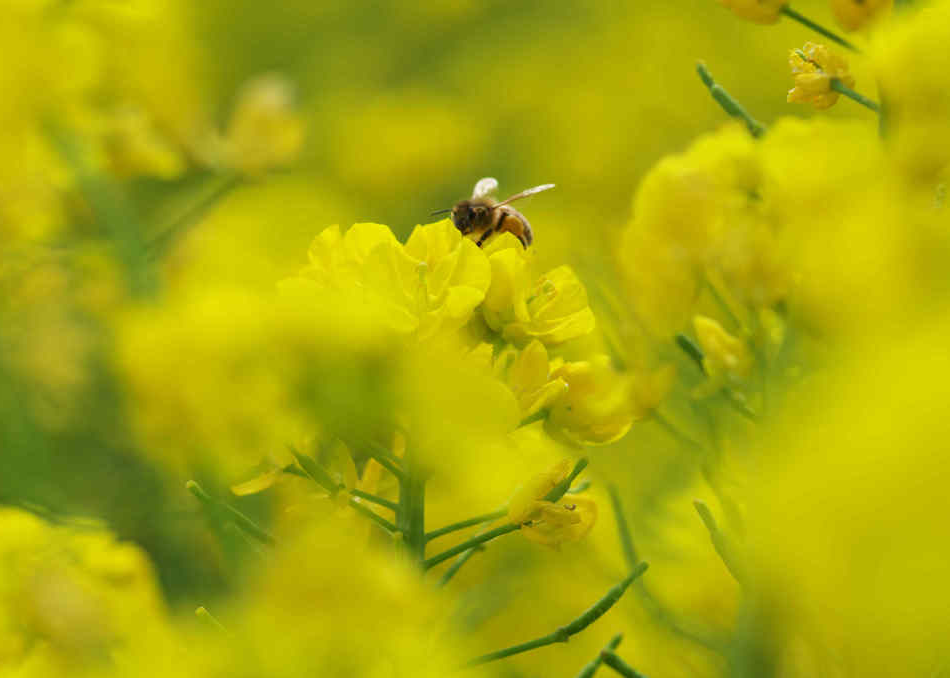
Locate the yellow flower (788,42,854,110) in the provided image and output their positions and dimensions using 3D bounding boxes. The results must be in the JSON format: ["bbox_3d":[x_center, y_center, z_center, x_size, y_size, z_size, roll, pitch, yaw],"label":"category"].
[{"bbox_3d":[0.046,-0.035,0.572,0.009,0.009,0.009,3,7,22],"label":"yellow flower"}]

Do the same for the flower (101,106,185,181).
[{"bbox_3d":[-0.050,-0.030,0.645,0.012,0.011,0.011,0,7,0],"label":"flower"}]

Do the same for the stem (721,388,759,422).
[{"bbox_3d":[0.037,0.009,0.588,0.007,0.002,0.002,41,0,0],"label":"stem"}]

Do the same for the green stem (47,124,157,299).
[{"bbox_3d":[-0.057,-0.020,0.650,0.004,0.028,0.004,-27,0,0],"label":"green stem"}]

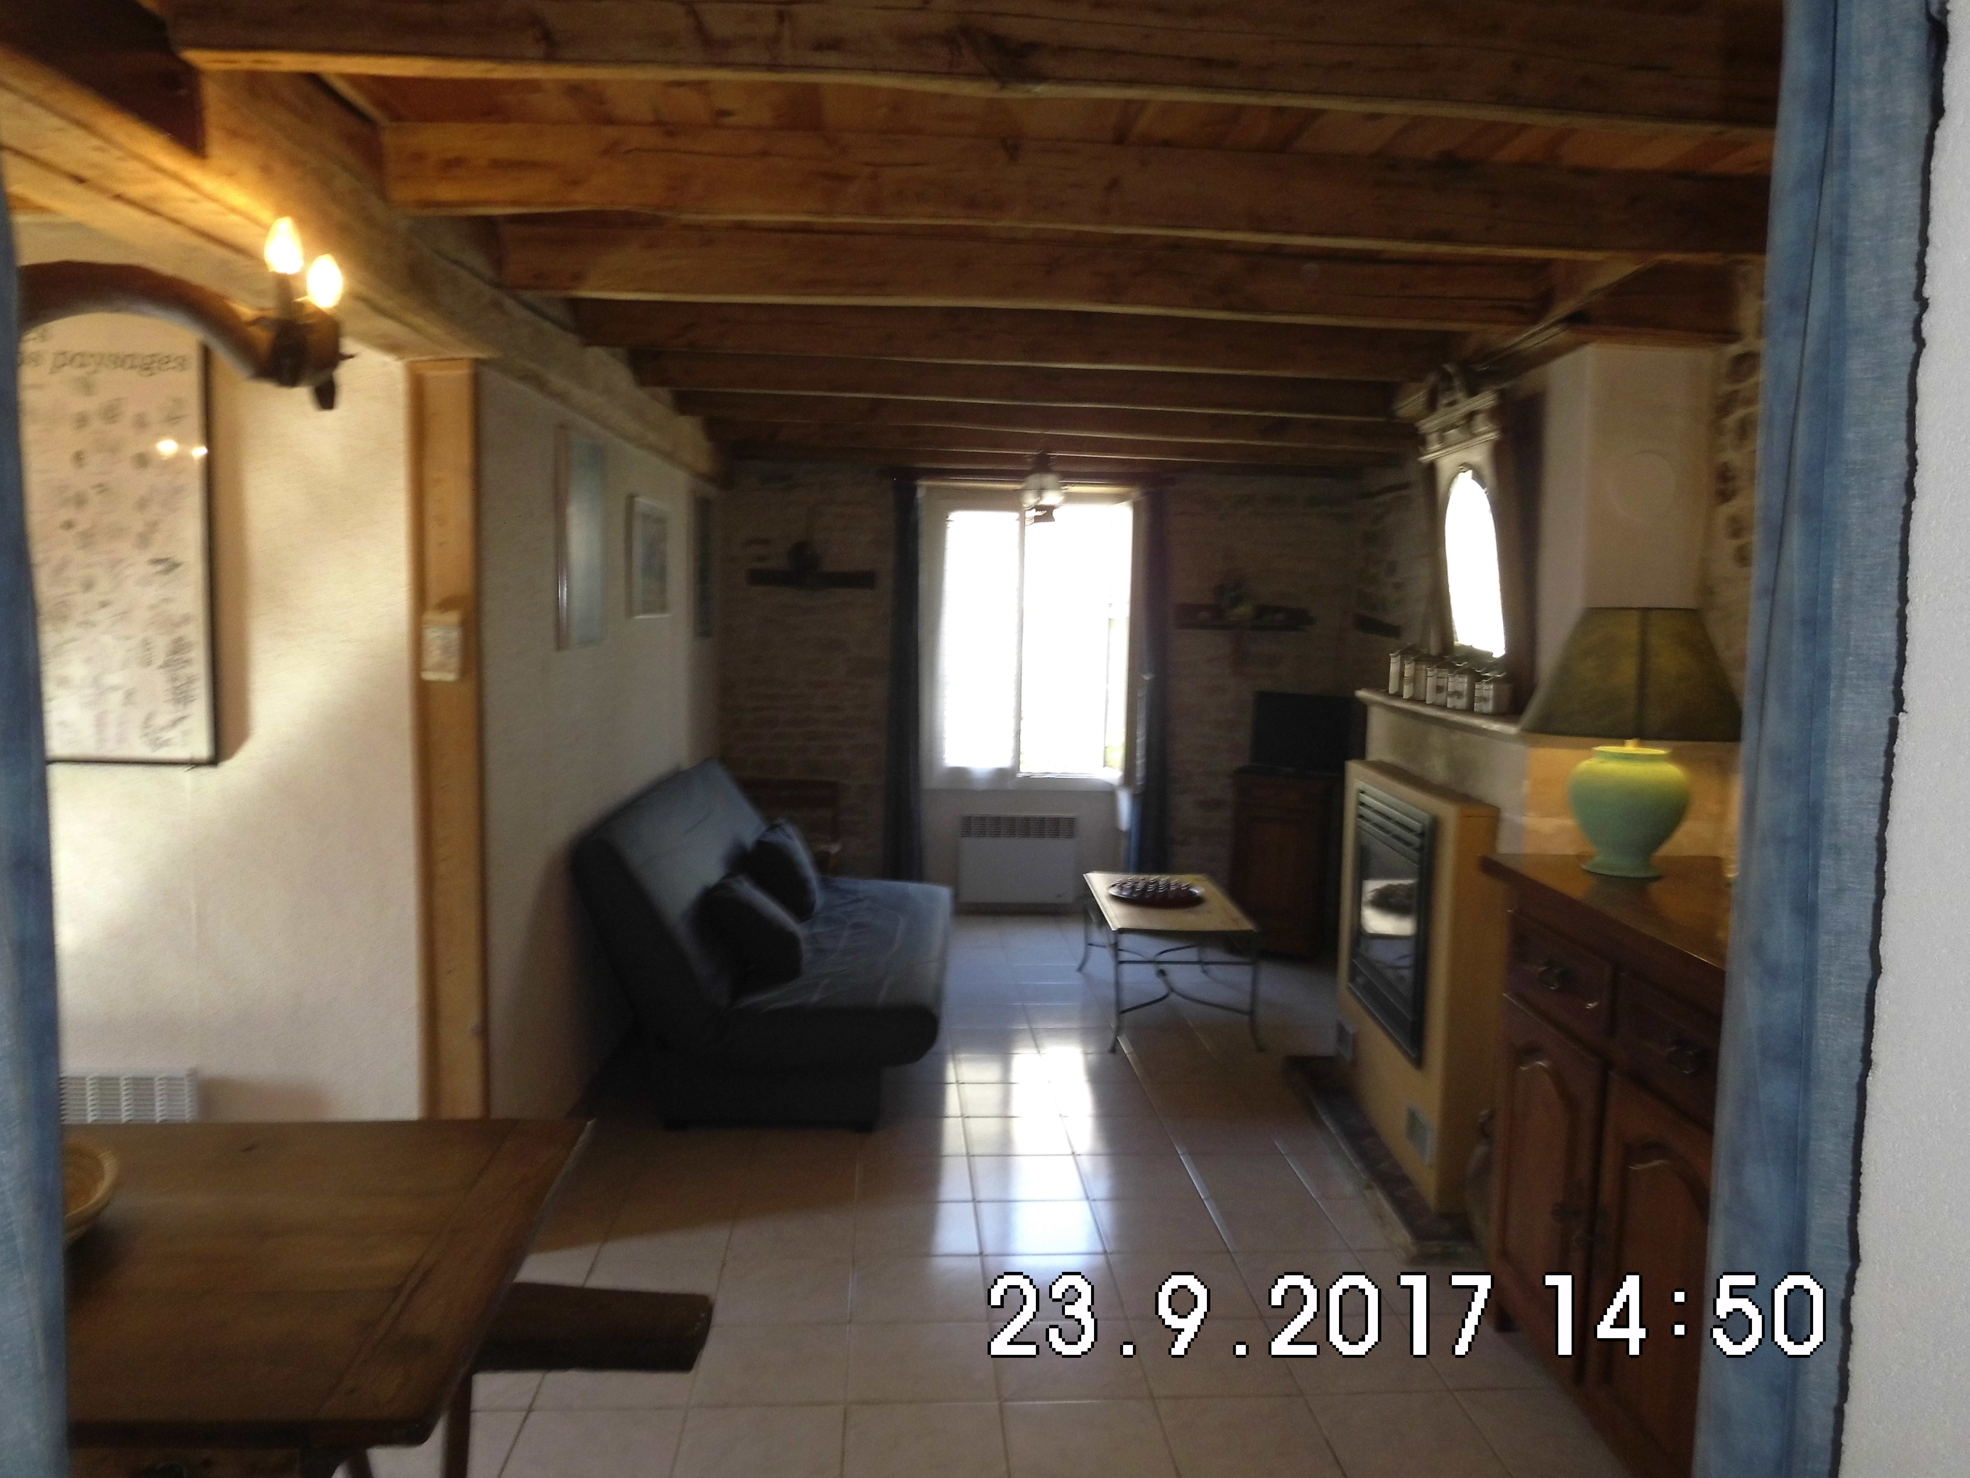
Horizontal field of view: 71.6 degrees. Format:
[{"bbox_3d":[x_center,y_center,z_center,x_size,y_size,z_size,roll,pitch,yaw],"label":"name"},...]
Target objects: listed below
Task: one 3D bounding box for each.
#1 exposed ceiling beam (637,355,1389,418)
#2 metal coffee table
[{"bbox_3d":[0.255,-1.287,4.971,2.973,0.152,0.098,1,5,-7],"label":"exposed ceiling beam"},{"bbox_3d":[0.734,0.877,5.573,0.561,0.457,1.128,1,5,-2],"label":"metal coffee table"}]

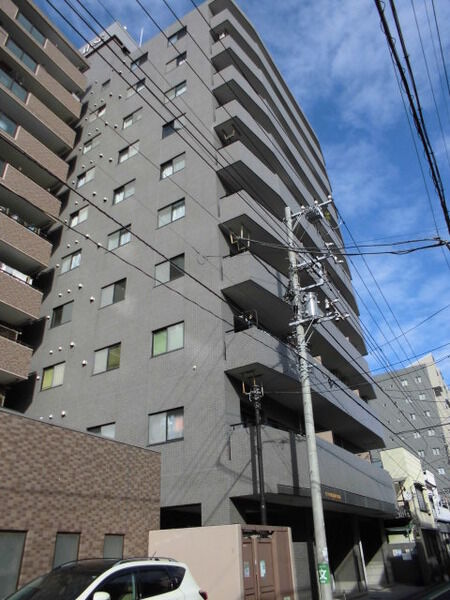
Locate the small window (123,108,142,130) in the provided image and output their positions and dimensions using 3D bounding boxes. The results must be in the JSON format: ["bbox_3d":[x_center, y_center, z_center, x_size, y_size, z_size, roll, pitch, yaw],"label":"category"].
[{"bbox_3d":[-4.847,-9.568,23.573,1.320,0.970,0.150,-21,-37,26],"label":"small window"}]

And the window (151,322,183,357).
[{"bbox_3d":[-1.869,1.307,14.693,1.320,0.970,0.150,-21,-37,26],"label":"window"}]

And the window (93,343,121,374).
[{"bbox_3d":[-4.212,2.101,16.009,1.320,0.970,0.150,-21,-37,26],"label":"window"}]

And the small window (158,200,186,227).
[{"bbox_3d":[-2.287,-3.740,19.265,1.361,0.944,0.150,-19,-34,26],"label":"small window"}]

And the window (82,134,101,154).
[{"bbox_3d":[-7.749,-9.026,26.160,1.245,0.914,0.150,-19,-34,26],"label":"window"}]

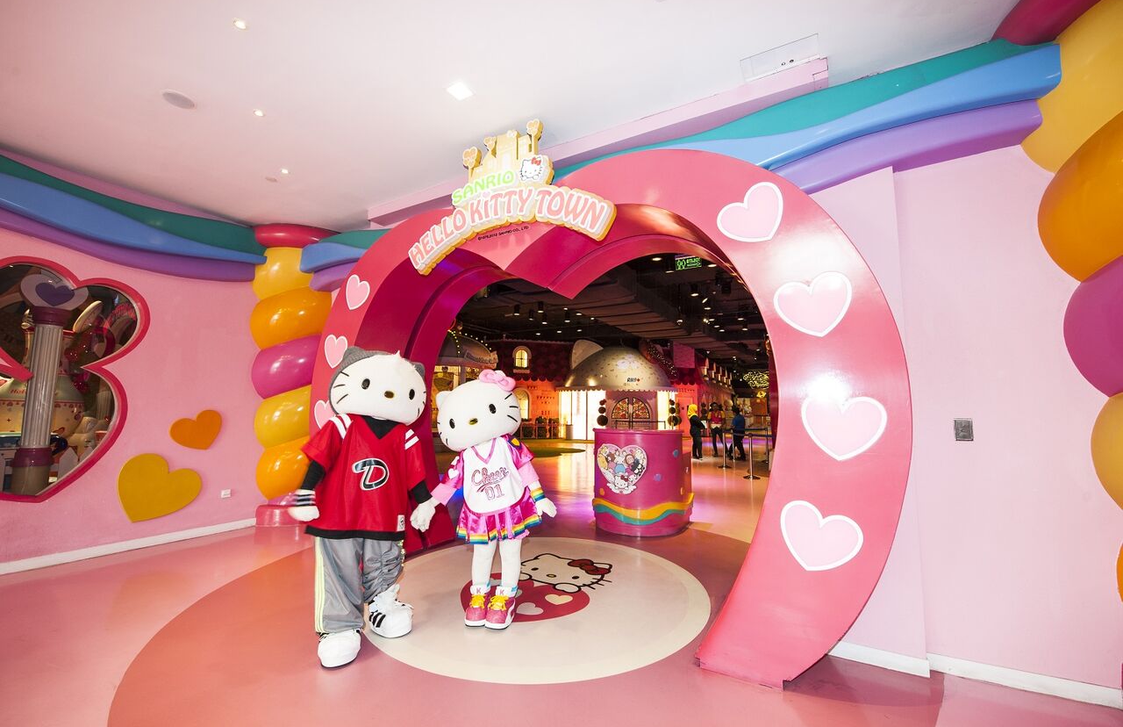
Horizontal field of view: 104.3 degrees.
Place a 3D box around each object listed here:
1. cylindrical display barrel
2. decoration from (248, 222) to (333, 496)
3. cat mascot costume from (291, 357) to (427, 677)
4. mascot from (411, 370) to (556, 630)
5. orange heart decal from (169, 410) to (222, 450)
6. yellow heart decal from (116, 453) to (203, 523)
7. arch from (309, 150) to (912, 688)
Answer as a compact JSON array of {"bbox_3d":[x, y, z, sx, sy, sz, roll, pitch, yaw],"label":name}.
[{"bbox_3d":[1.016,1.419,5.522,1.100,1.200,1.020,-3,-6,30],"label":"cylindrical display barrel"},{"bbox_3d":[-3.559,-0.020,5.833,0.850,3.580,0.750,1,-5,-11],"label":"decoration"},{"bbox_3d":[-1.282,0.844,2.802,0.820,1.860,0.640,3,-6,-29],"label":"cat mascot costume"},{"bbox_3d":[-0.552,0.931,3.213,1.000,1.760,0.620,0,-5,-2],"label":"mascot"},{"bbox_3d":[-4.148,0.763,4.962,0.030,0.454,0.459,-4,-7,38],"label":"orange heart decal"},{"bbox_3d":[-4.307,1.310,4.710,0.030,0.695,0.685,-4,-7,38],"label":"yellow heart decal"},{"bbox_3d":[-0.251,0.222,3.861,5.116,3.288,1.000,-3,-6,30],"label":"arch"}]

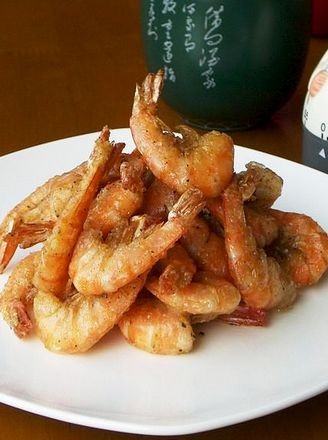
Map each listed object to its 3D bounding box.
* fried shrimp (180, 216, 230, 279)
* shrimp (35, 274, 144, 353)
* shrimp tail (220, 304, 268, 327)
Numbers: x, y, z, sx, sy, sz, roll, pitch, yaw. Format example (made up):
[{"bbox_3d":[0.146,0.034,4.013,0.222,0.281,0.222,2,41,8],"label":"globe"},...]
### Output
[{"bbox_3d":[0.022,0.015,0.520,0.027,0.033,0.038,-17,35,-25],"label":"fried shrimp"},{"bbox_3d":[-0.036,0.045,0.490,0.054,0.030,0.034,2,31,3],"label":"shrimp"},{"bbox_3d":[0.040,0.048,0.506,0.026,0.009,0.014,-3,31,-4],"label":"shrimp tail"}]

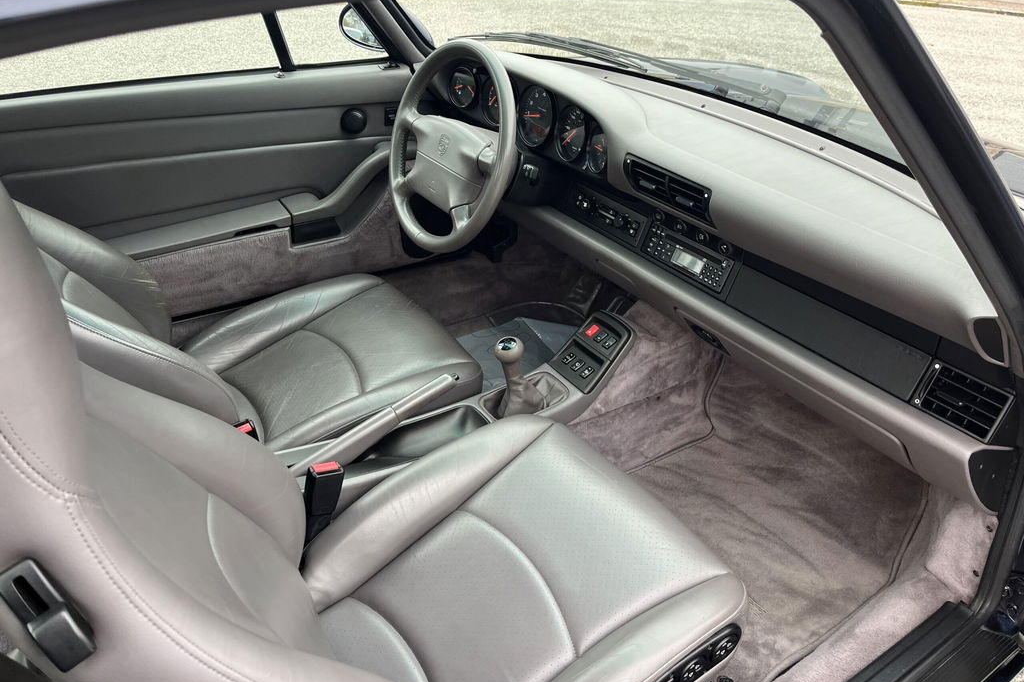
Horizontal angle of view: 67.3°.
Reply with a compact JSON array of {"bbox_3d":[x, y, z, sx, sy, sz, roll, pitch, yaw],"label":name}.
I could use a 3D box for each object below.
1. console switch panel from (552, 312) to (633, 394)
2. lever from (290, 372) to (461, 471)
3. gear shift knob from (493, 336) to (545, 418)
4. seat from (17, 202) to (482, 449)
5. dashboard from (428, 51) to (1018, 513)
[{"bbox_3d":[0.146,0.019,1.359,0.134,0.030,0.102,-49,47,-4],"label":"console switch panel"},{"bbox_3d":[-0.209,0.132,1.183,0.315,0.065,0.042,-29,43,-22],"label":"lever"},{"bbox_3d":[0.005,0.054,1.283,0.095,0.165,0.080,-18,38,-30],"label":"gear shift knob"},{"bbox_3d":[-0.523,-0.120,1.214,0.920,0.920,0.530,-18,38,-30],"label":"seat"},{"bbox_3d":[0.359,-0.212,1.393,0.440,0.460,1.210,-18,38,-30],"label":"dashboard"}]

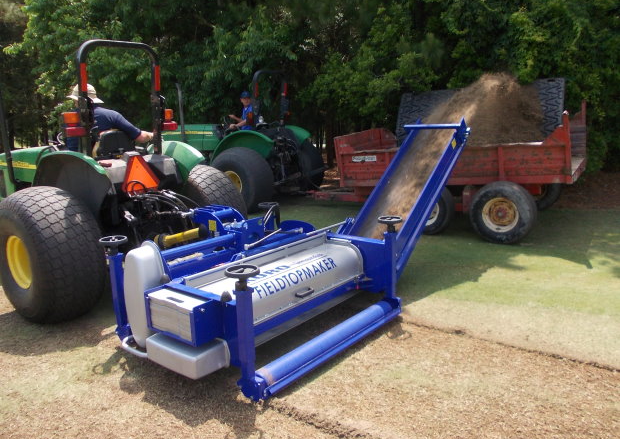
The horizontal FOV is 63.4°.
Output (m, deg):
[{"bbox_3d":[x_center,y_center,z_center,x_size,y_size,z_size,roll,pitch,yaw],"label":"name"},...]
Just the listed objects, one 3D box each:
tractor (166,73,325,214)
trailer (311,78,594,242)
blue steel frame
[{"bbox_3d":[-1.564,-1.569,9.881,3.600,2.540,2.000,5,14,32],"label":"tractor"},{"bbox_3d":[1.743,-1.013,7.841,4.350,2.060,2.000,4,15,35],"label":"trailer"},{"bbox_3d":[-0.085,-0.043,4.493,1.850,1.580,3.500,7,15,38],"label":"blue steel frame"}]

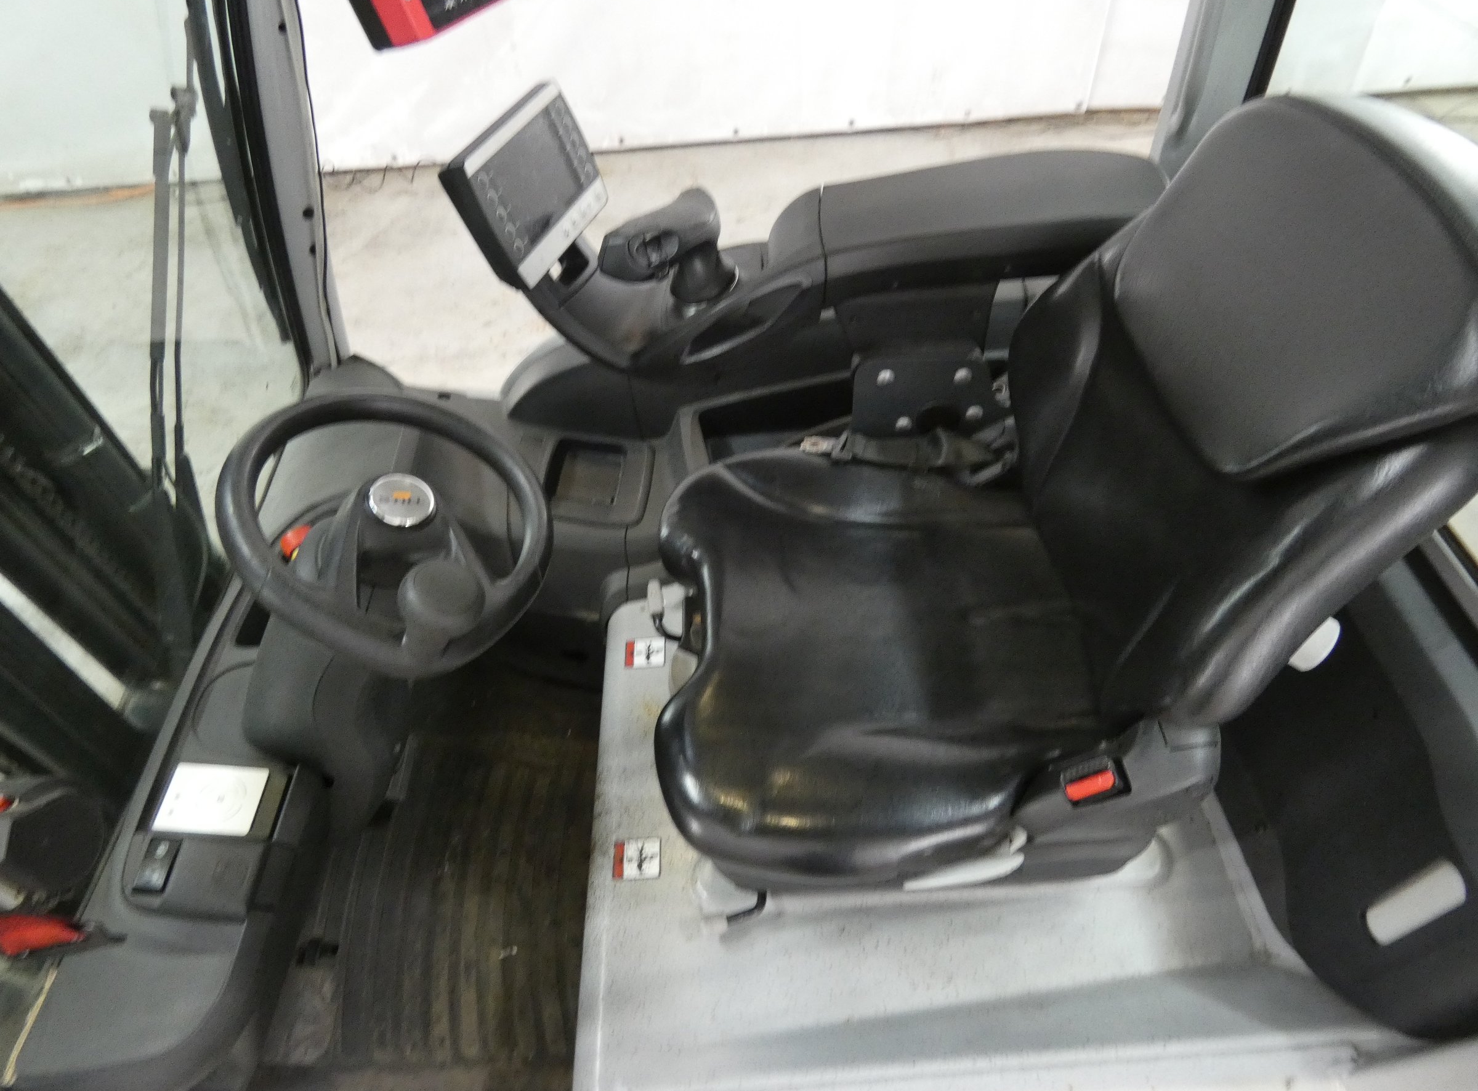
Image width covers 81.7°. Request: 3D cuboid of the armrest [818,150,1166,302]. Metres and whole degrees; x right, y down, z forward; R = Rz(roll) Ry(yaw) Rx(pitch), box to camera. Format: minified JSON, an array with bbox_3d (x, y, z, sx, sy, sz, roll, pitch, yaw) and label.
[{"bbox_3d":[0.266,-0.346,0.925,0.365,0.080,0.120,-6,48,3],"label":"armrest"}]

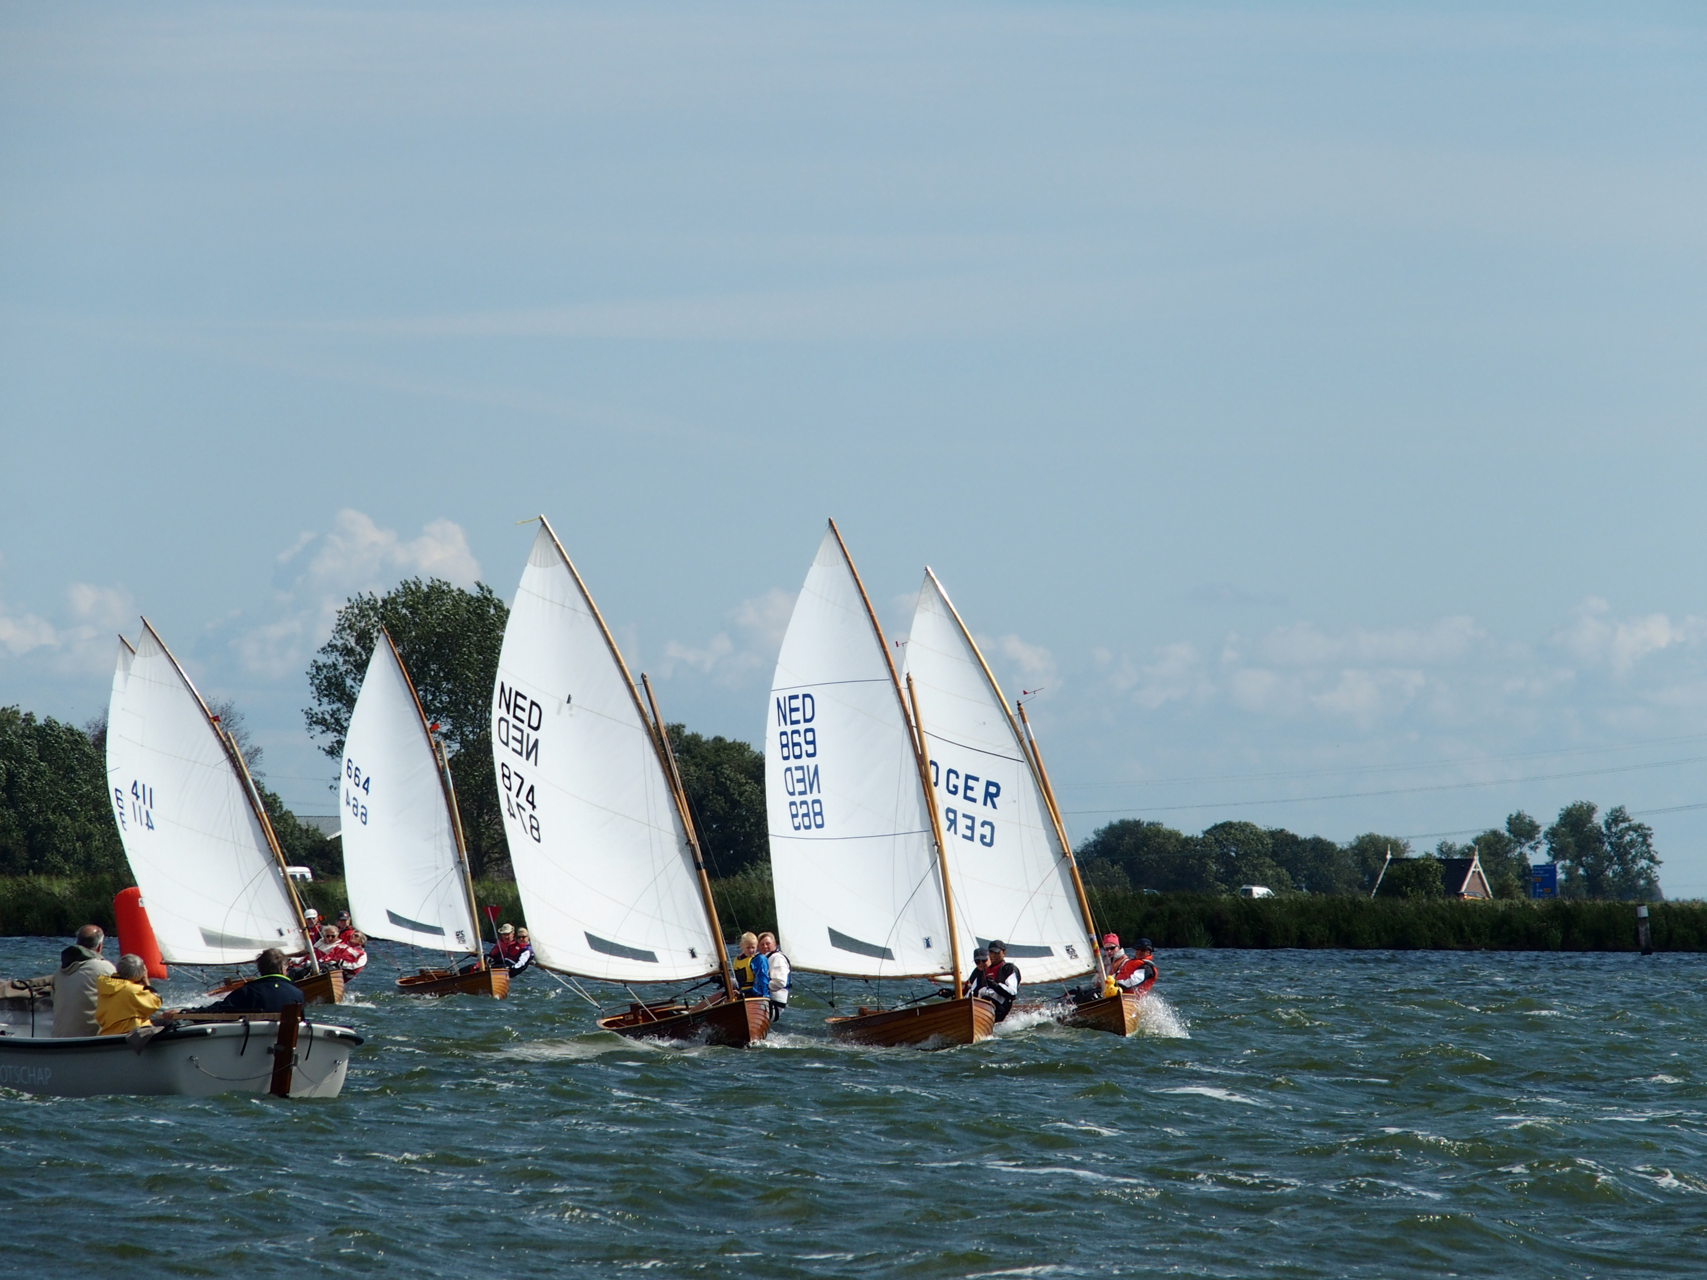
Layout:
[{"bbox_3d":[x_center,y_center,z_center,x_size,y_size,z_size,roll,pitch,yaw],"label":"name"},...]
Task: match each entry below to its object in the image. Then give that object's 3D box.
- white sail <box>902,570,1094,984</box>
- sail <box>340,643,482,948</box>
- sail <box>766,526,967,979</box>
[{"bbox_3d":[1.336,1.696,181.384,0.700,5.240,3.040,-13,3,-39],"label":"white sail"},{"bbox_3d":[-6.405,2.209,214.000,2.500,4.750,0.600,-8,1,45],"label":"sail"},{"bbox_3d":[0.135,1.129,150.000,2.500,4.750,0.600,-7,1,45],"label":"sail"}]

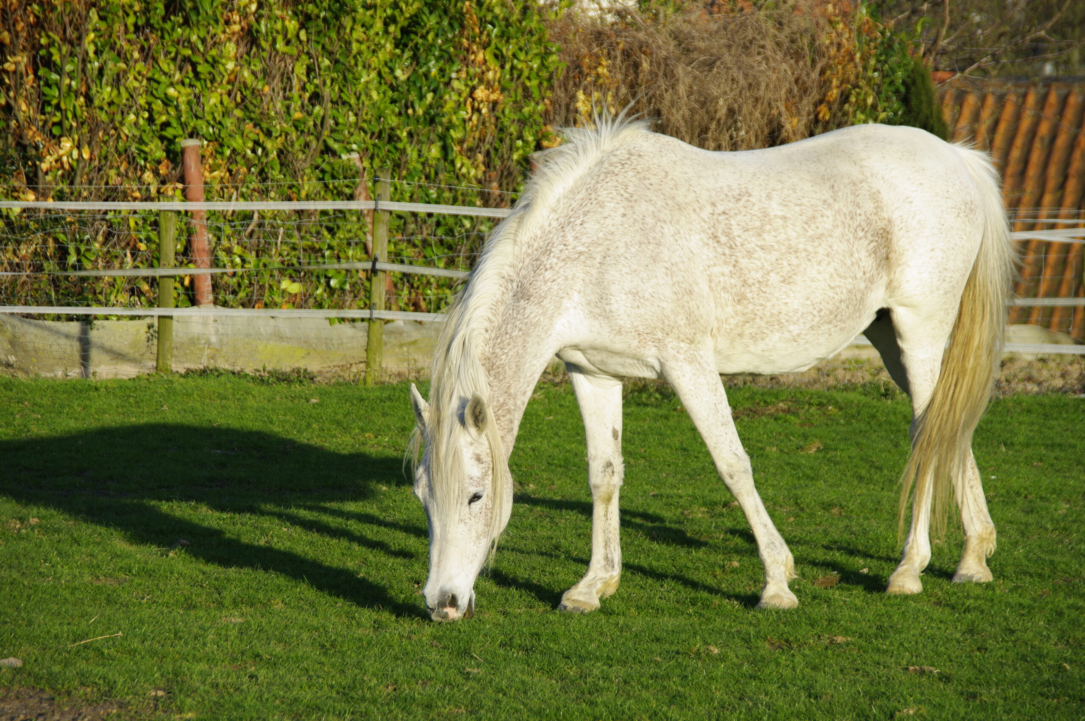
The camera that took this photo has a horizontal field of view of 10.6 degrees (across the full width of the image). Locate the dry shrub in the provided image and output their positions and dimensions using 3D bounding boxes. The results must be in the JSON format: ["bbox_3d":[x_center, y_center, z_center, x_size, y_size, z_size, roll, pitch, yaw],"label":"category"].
[{"bbox_3d":[0.840,-1.130,34.300,1.700,1.950,1.000,0,2,0],"label":"dry shrub"}]

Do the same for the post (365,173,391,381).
[{"bbox_3d":[-0.913,-0.465,32.500,0.090,1.210,0.090,2,2,0],"label":"post"}]

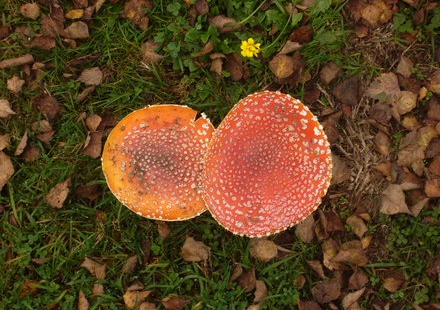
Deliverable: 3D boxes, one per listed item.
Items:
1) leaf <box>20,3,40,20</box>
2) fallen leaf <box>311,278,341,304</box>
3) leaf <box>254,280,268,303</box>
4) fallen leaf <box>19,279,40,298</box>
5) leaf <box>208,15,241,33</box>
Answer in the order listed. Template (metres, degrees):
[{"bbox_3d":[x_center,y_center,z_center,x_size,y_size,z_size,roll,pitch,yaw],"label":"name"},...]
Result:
[{"bbox_3d":[-0.229,-0.173,1.612,0.023,0.008,0.021,8,83,1],"label":"leaf"},{"bbox_3d":[0.123,0.159,1.555,0.035,0.010,0.028,-29,82,-4],"label":"fallen leaf"},{"bbox_3d":[0.049,0.160,1.561,0.016,0.012,0.026,0,80,0],"label":"leaf"},{"bbox_3d":[-0.224,0.157,1.571,0.025,0.010,0.024,11,83,1],"label":"fallen leaf"},{"bbox_3d":[0.006,-0.150,1.525,0.038,0.010,0.018,15,82,2],"label":"leaf"}]

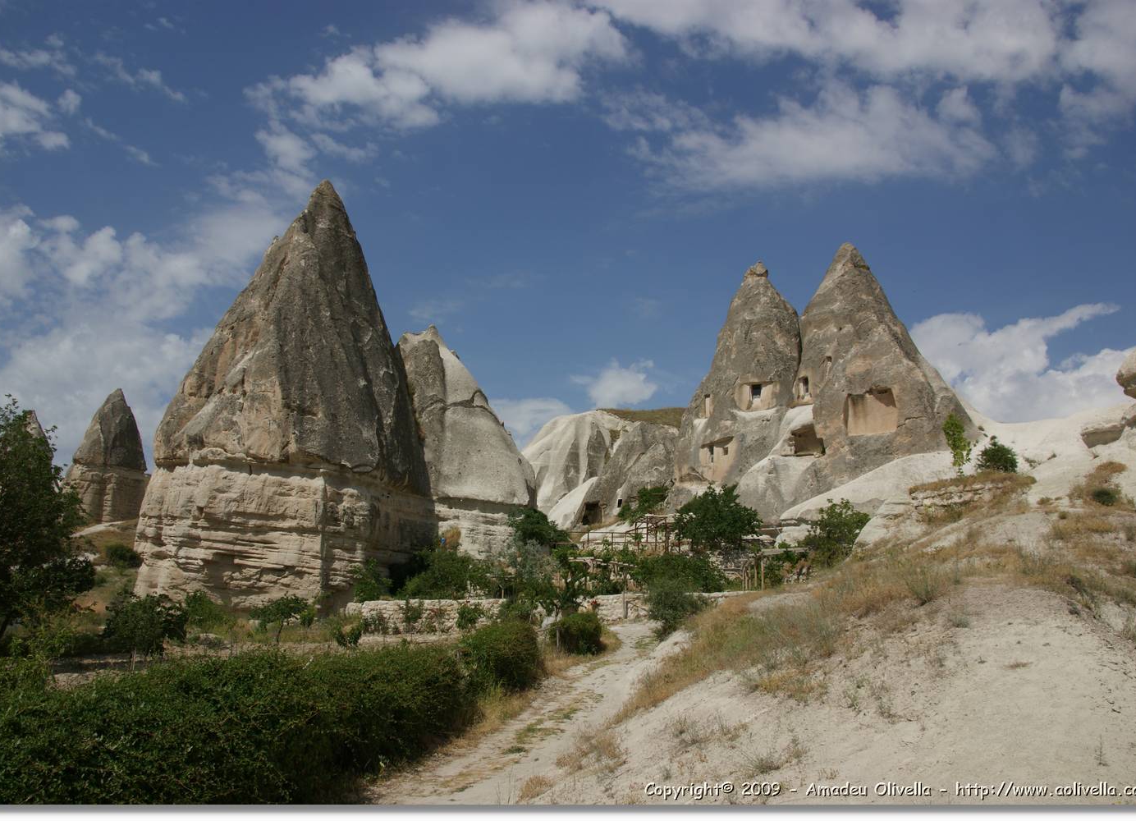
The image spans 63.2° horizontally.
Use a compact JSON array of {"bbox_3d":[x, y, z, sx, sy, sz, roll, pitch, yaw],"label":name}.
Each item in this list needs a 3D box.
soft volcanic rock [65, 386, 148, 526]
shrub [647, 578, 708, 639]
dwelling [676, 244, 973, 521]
[{"bbox_3d":[-42.004,4.158,84.000,7.610,12.170,7.230,4,-9,-27],"label":"soft volcanic rock"},{"bbox_3d":[3.125,5.682,26.500,1.710,1.720,1.600,0,-11,0],"label":"shrub"},{"bbox_3d":[17.660,-1.310,66.000,18.970,19.120,14.000,-2,-11,12],"label":"dwelling"}]

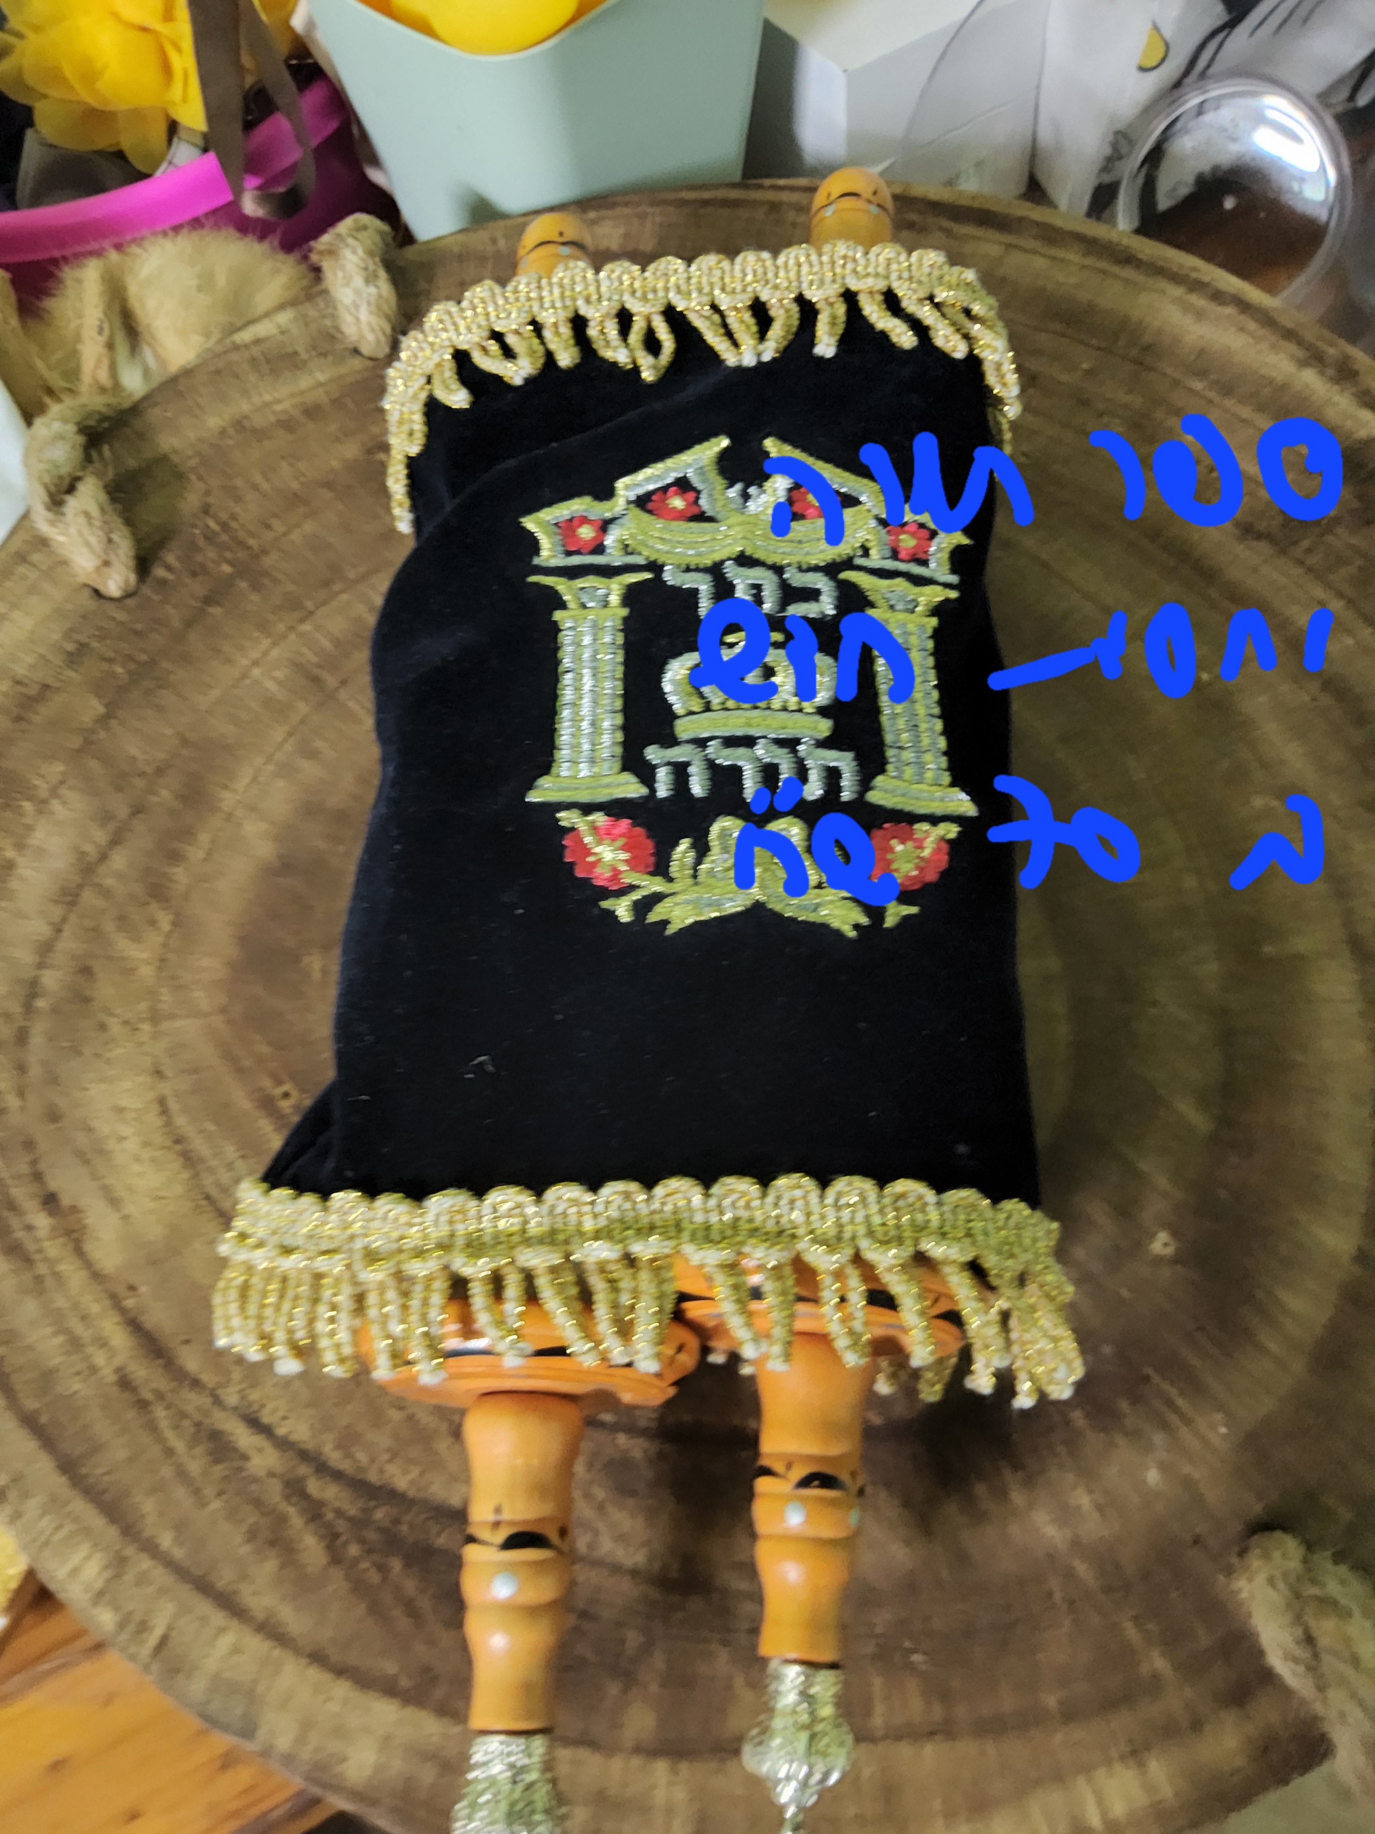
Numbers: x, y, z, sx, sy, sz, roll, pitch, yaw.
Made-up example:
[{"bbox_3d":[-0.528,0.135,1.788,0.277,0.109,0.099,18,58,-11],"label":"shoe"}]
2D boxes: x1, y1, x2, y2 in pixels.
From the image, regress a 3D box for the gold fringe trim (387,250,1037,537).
[{"bbox_3d":[0.003,-0.133,0.340,0.160,0.054,0.049,1,67,2],"label":"gold fringe trim"}]

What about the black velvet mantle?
[{"bbox_3d":[-0.001,-0.042,0.302,0.157,0.056,0.220,1,67,2],"label":"black velvet mantle"}]

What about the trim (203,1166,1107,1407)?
[{"bbox_3d":[-0.009,0.080,0.278,0.182,0.056,0.040,1,66,2],"label":"trim"}]

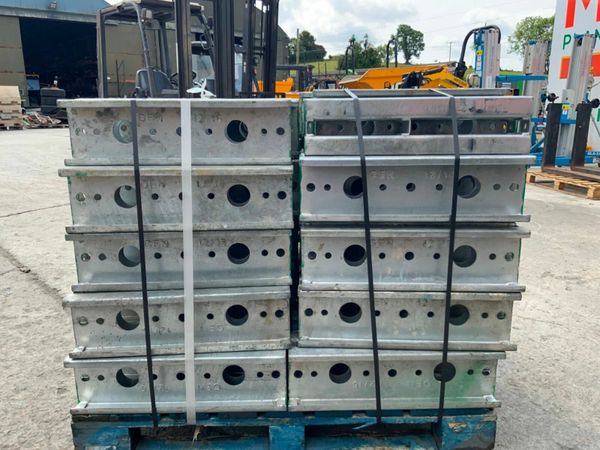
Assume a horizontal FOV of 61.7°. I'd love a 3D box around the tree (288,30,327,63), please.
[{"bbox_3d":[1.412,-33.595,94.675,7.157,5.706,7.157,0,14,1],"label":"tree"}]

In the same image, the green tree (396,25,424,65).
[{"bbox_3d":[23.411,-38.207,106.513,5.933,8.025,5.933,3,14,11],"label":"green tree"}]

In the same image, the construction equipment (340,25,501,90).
[{"bbox_3d":[2.525,-3.012,11.129,3.300,2.520,1.750,2,14,10],"label":"construction equipment"}]

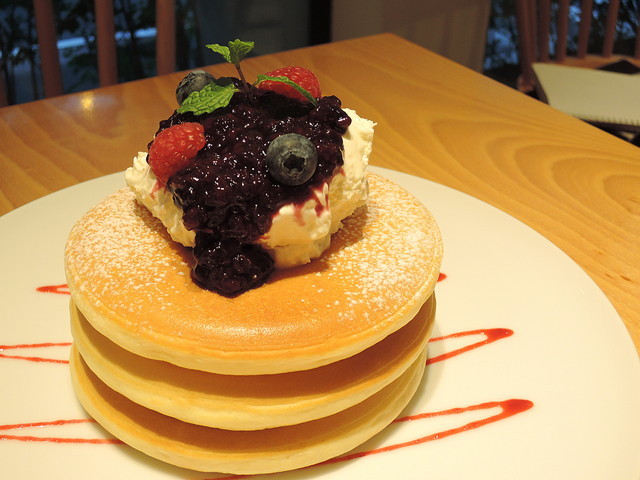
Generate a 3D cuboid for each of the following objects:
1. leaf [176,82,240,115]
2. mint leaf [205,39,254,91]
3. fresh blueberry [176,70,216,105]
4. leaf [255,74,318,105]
[{"bbox_3d":[-0.037,-0.046,0.275,0.022,0.005,0.013,-26,59,-28],"label":"leaf"},{"bbox_3d":[-0.030,-0.059,0.278,0.017,0.015,0.011,0,29,0],"label":"mint leaf"},{"bbox_3d":[-0.043,-0.052,0.286,0.014,0.013,0.014,0,29,0],"label":"fresh blueberry"},{"bbox_3d":[-0.011,-0.051,0.281,0.021,0.006,0.012,20,15,5],"label":"leaf"}]

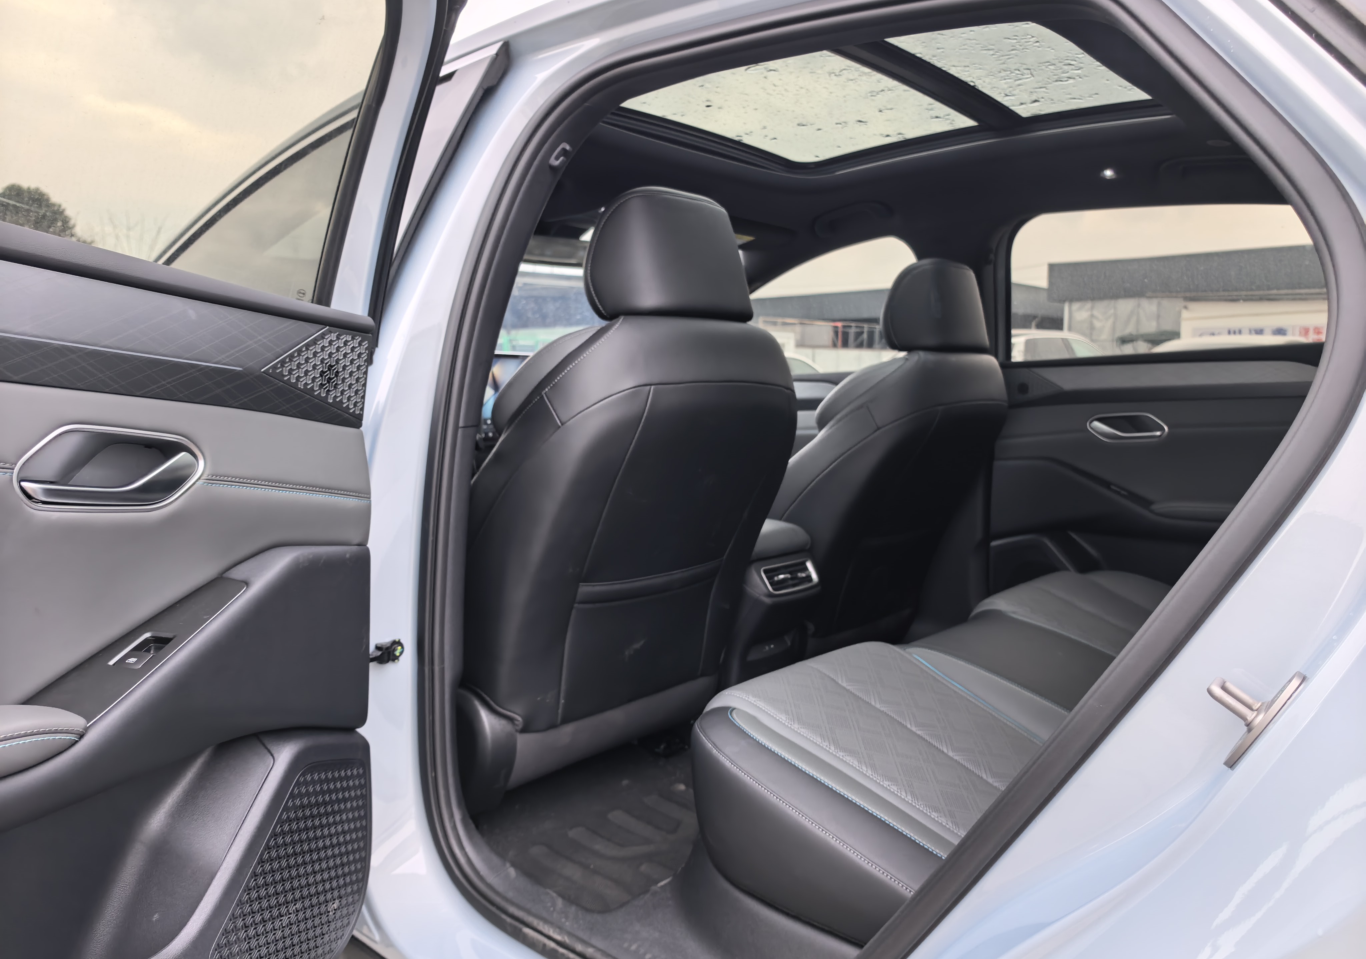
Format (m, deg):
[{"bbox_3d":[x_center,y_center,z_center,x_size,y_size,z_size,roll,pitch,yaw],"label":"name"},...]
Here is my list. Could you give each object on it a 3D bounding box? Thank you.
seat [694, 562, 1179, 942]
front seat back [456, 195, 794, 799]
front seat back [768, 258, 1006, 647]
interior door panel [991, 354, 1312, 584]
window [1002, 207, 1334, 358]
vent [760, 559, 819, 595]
[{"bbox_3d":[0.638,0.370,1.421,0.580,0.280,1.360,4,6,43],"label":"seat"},{"bbox_3d":[-0.119,0.015,1.594,0.330,0.930,0.530,22,18,40],"label":"front seat back"},{"bbox_3d":[0.422,-0.035,2.099,0.320,0.880,0.520,22,18,40],"label":"front seat back"},{"bbox_3d":[1.050,0.067,1.958,0.820,0.620,0.120,4,6,43],"label":"interior door panel"},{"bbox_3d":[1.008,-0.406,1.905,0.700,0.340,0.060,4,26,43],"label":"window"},{"bbox_3d":[0.199,0.185,1.824,0.145,0.060,0.035,-5,-20,-47],"label":"vent"}]

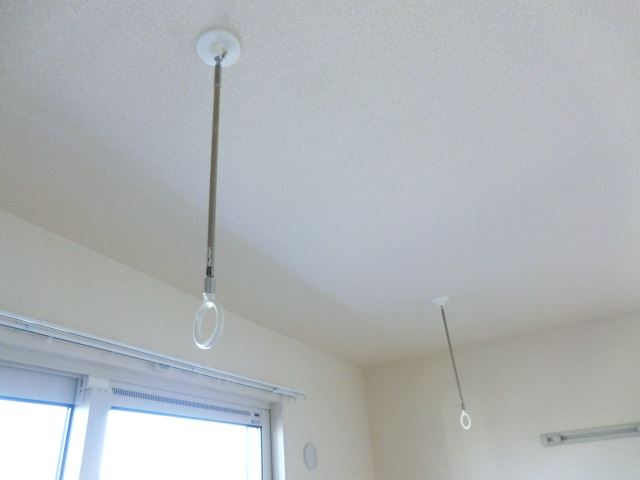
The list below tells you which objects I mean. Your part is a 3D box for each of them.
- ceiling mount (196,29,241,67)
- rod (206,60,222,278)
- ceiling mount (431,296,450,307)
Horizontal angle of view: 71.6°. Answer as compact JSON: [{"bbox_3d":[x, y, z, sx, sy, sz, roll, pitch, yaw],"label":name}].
[{"bbox_3d":[-0.185,-0.342,0.806,0.079,0.025,0.079,-5,-29,0],"label":"ceiling mount"},{"bbox_3d":[-0.163,-0.135,0.690,0.011,0.426,0.011,-6,-29,0],"label":"rod"},{"bbox_3d":[0.558,0.289,2.042,0.079,0.025,0.079,-5,-29,0],"label":"ceiling mount"}]

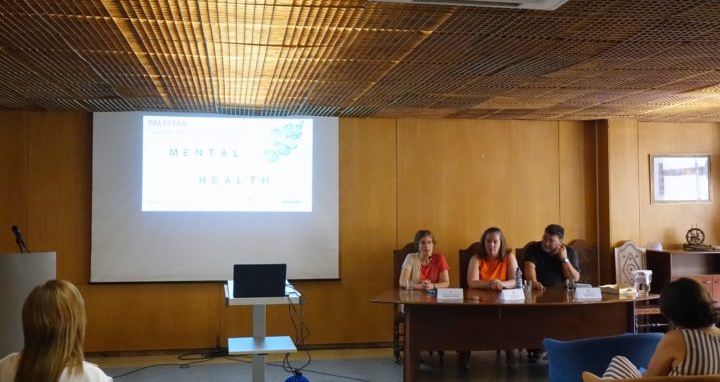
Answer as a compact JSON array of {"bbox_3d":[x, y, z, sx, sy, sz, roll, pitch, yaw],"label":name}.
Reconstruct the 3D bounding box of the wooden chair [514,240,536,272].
[{"bbox_3d":[1.907,1.086,7.113,0.500,1.130,0.560,0,-2,-10],"label":"wooden chair"}]

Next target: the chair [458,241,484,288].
[{"bbox_3d":[1.297,1.084,7.005,0.500,1.130,0.560,0,-2,-10],"label":"chair"}]

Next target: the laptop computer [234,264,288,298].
[{"bbox_3d":[-0.628,0.559,4.384,0.320,0.215,0.280,0,-2,-10],"label":"laptop computer"}]

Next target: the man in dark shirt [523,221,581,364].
[{"bbox_3d":[1.874,0.988,6.805,0.540,1.310,0.780,0,-2,-2],"label":"man in dark shirt"}]

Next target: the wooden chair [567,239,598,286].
[{"bbox_3d":[2.324,1.091,7.146,0.450,1.120,0.520,0,-2,-12],"label":"wooden chair"}]

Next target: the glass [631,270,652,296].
[{"bbox_3d":[2.379,0.764,5.961,0.160,0.200,0.160,0,-2,-10],"label":"glass"}]

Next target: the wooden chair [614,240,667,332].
[{"bbox_3d":[2.930,1.093,7.232,0.470,1.120,0.520,0,-2,-15],"label":"wooden chair"}]

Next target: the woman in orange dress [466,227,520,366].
[{"bbox_3d":[1.271,1.000,6.678,0.480,1.280,0.780,0,-2,-8],"label":"woman in orange dress"}]

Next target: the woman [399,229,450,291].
[{"bbox_3d":[0.615,1.007,6.562,0.460,1.260,0.760,0,-2,-10],"label":"woman"}]

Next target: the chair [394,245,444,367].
[{"bbox_3d":[0.603,1.080,6.852,0.480,1.130,0.560,0,-2,-10],"label":"chair"}]

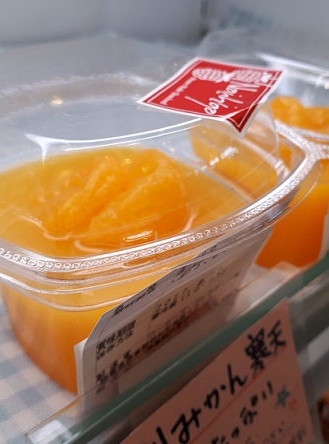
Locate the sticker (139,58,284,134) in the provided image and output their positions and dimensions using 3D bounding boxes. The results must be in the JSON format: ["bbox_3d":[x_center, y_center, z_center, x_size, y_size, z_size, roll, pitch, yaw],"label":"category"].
[{"bbox_3d":[0.014,-0.037,0.125,0.029,0.004,0.029,20,46,27],"label":"sticker"}]

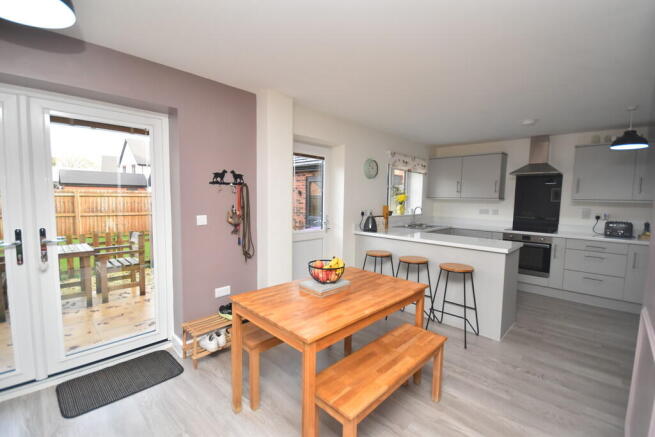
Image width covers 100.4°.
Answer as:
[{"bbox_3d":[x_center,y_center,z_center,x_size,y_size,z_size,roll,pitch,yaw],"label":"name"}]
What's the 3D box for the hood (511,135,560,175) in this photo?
[{"bbox_3d":[3.226,-0.976,4.178,0.480,0.610,0.600,-3,6,-44],"label":"hood"}]

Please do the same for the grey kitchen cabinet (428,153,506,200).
[{"bbox_3d":[2.534,-0.728,5.023,0.320,0.760,1.210,-3,6,-44],"label":"grey kitchen cabinet"}]

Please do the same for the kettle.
[{"bbox_3d":[0.620,0.068,3.868,0.180,0.265,0.200,1,4,9],"label":"kettle"}]

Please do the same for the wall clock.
[{"bbox_3d":[0.645,-0.719,3.968,0.290,0.290,0.045,-3,6,-44],"label":"wall clock"}]

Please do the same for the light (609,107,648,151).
[{"bbox_3d":[3.229,-0.971,2.909,0.280,0.430,0.280,-3,6,-44],"label":"light"}]

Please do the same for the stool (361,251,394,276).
[{"bbox_3d":[0.632,0.788,3.495,0.400,0.700,0.400,-3,6,-44],"label":"stool"}]

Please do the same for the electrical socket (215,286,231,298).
[{"bbox_3d":[-0.979,0.693,2.565,0.147,0.087,0.012,-3,6,-44],"label":"electrical socket"}]

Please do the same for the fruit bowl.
[{"bbox_3d":[-0.006,0.380,1.964,0.255,0.175,0.255,1,4,0],"label":"fruit bowl"}]

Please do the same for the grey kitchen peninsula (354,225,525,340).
[{"bbox_3d":[1.320,0.692,3.513,0.740,0.910,1.840,-3,6,-44],"label":"grey kitchen peninsula"}]

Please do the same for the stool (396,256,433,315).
[{"bbox_3d":[0.973,0.821,3.131,0.400,0.700,0.400,-3,6,-44],"label":"stool"}]

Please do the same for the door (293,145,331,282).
[{"bbox_3d":[-0.291,0.099,3.487,0.900,2.050,0.070,-3,6,-44],"label":"door"}]

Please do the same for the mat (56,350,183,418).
[{"bbox_3d":[-1.538,1.210,2.071,0.740,0.010,0.490,-3,6,-44],"label":"mat"}]

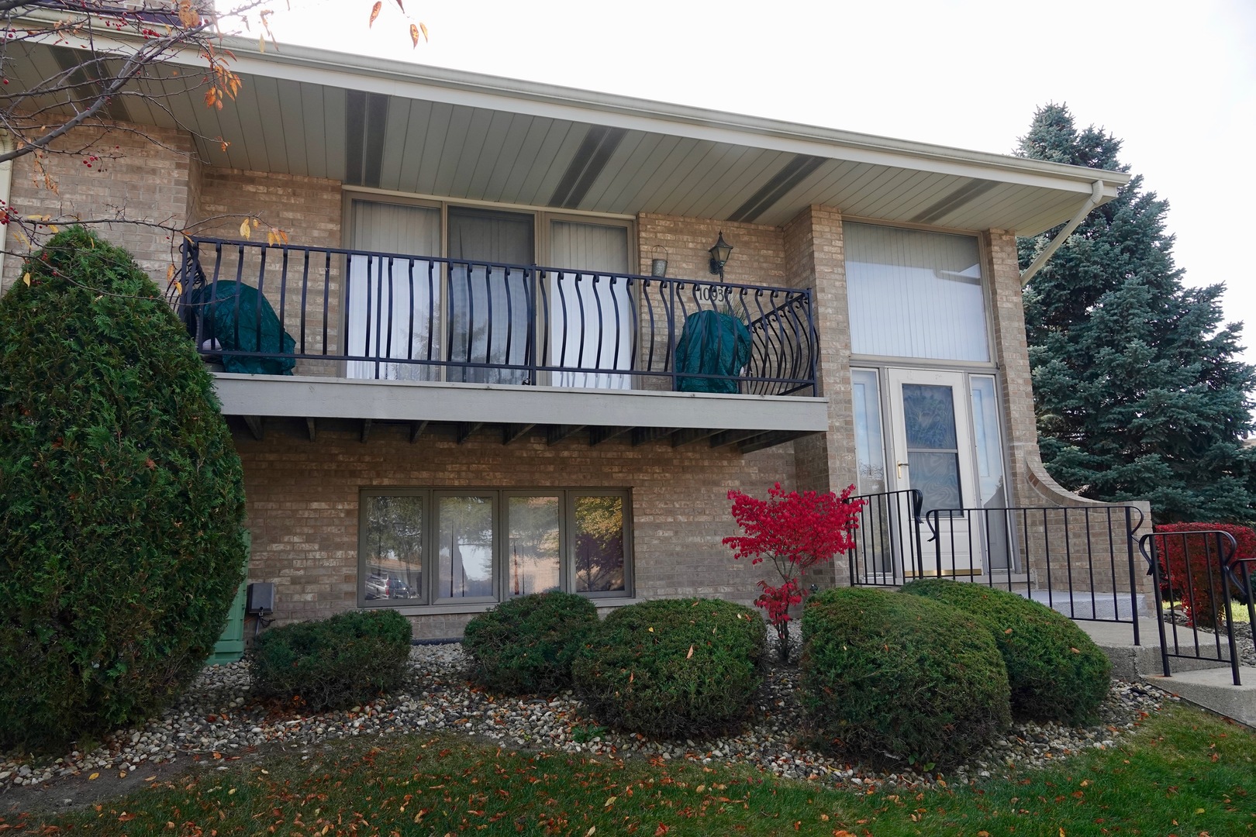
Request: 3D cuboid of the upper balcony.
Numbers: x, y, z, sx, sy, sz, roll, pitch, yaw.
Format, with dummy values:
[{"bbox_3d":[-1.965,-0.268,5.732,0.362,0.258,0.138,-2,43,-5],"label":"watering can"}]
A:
[{"bbox_3d":[-0.915,-0.461,6.925,5.000,1.210,1.600,2,-10,-18],"label":"upper balcony"}]

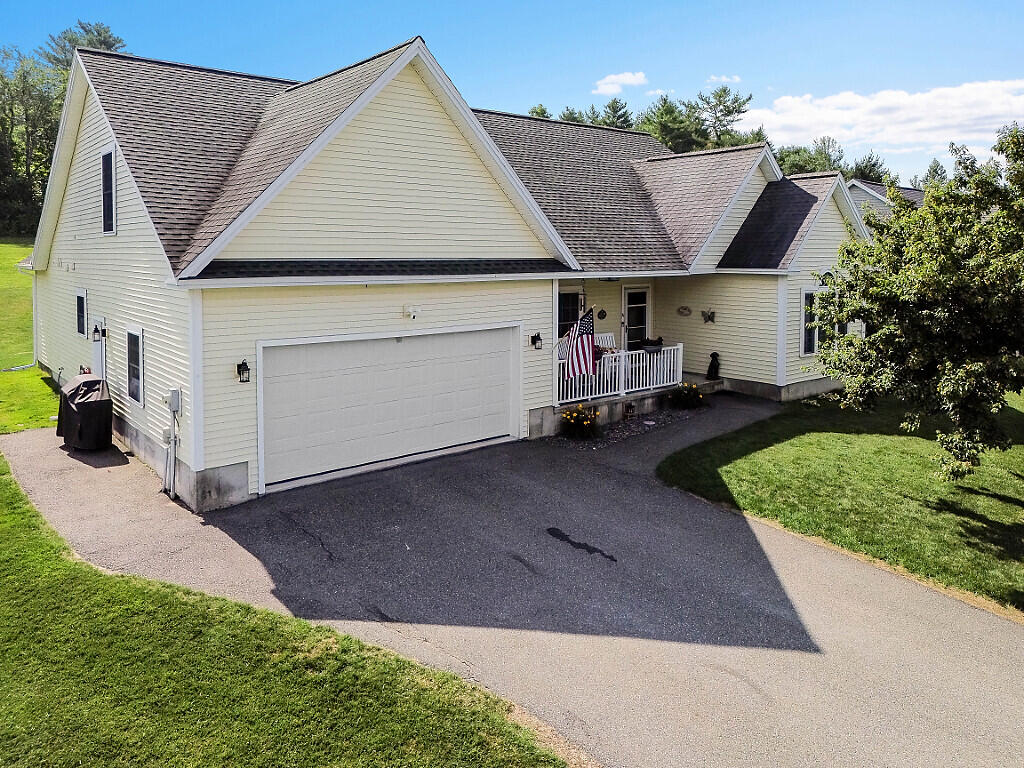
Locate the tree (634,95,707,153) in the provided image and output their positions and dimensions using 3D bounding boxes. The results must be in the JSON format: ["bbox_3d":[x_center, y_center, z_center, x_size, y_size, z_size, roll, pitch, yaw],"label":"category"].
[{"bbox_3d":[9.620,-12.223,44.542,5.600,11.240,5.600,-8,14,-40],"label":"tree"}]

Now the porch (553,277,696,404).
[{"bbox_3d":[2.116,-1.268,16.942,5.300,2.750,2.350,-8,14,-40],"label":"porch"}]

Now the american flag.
[{"bbox_3d":[1.316,-0.774,13.805,0.220,1.420,0.740,-8,14,-40],"label":"american flag"}]

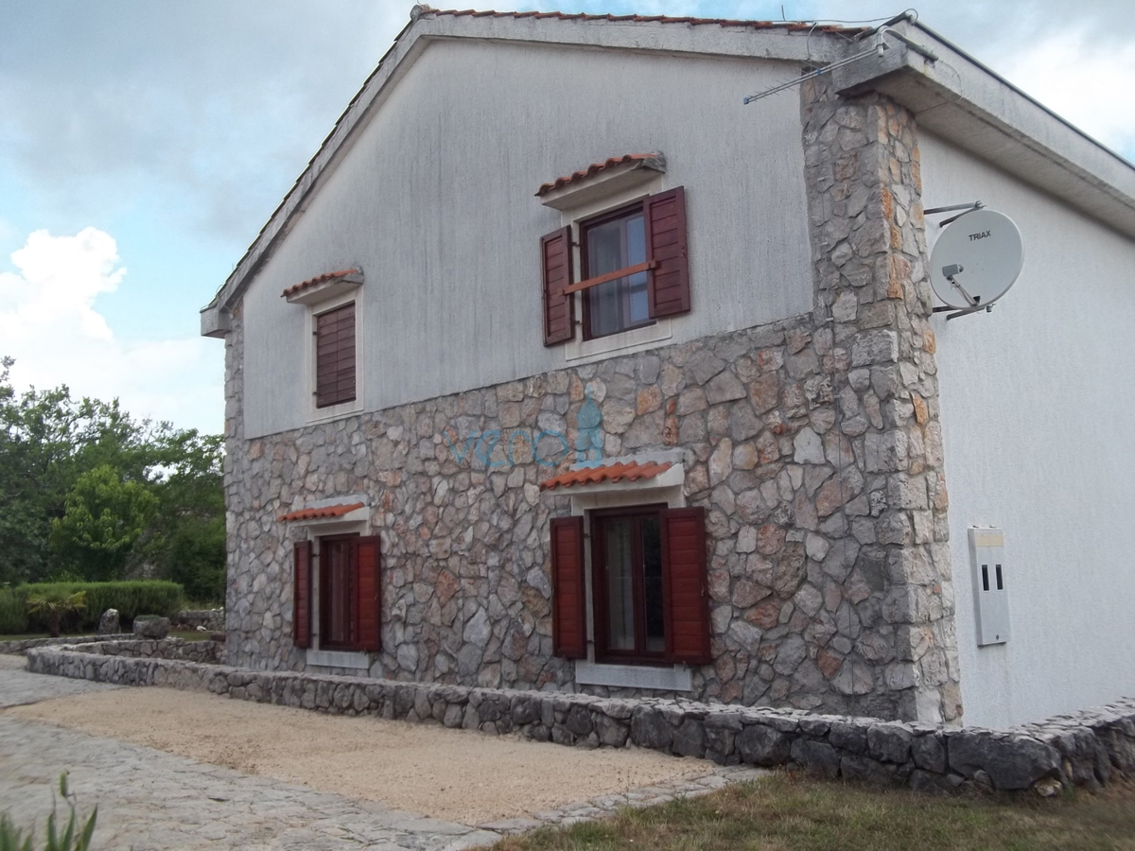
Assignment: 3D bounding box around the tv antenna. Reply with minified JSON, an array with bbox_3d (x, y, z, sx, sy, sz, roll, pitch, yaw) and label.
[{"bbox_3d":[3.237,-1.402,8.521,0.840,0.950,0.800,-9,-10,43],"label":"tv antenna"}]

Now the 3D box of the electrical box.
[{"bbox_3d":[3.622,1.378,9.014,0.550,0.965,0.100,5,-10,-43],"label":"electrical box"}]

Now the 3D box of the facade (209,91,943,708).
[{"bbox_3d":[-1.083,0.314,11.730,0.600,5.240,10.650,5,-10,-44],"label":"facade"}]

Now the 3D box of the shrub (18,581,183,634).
[{"bbox_3d":[-10.899,4.252,24.500,3.500,1.150,1.100,-2,-7,0],"label":"shrub"}]

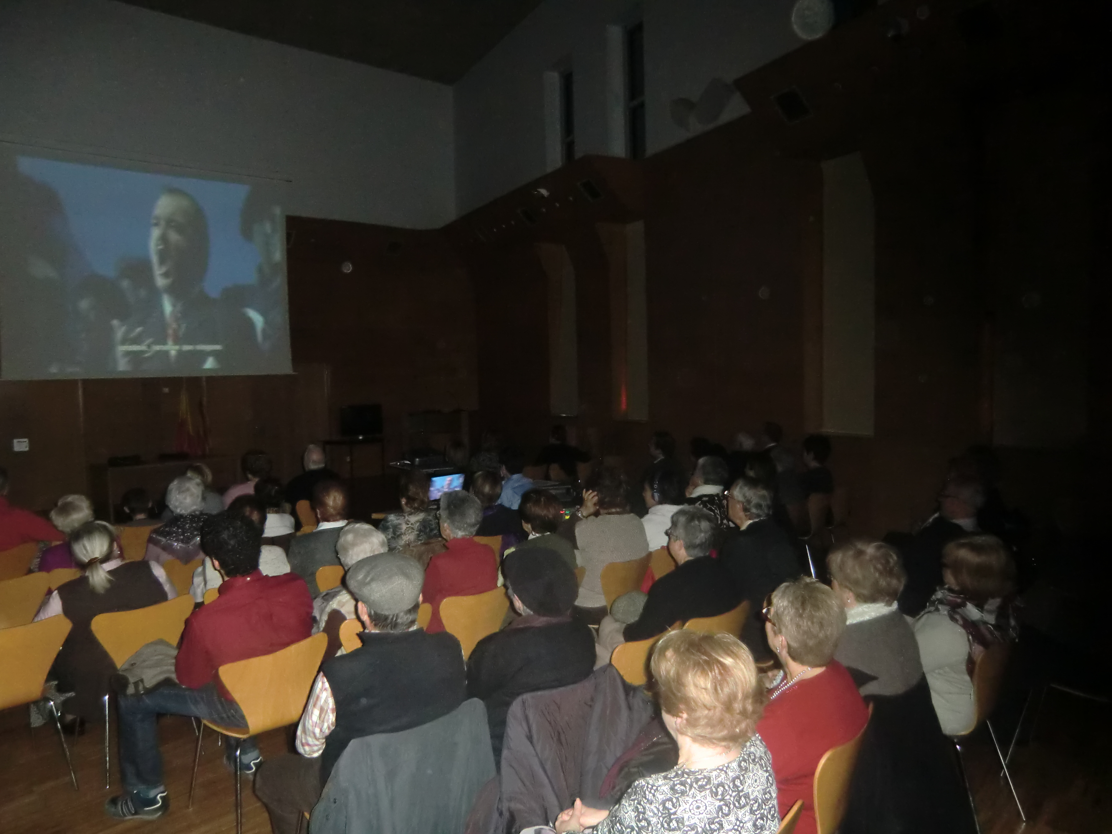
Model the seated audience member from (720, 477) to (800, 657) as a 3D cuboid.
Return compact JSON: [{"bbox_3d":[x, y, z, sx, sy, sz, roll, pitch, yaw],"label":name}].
[{"bbox_3d":[0.826,0.921,3.926,0.511,1.264,0.743,-4,4,-42],"label":"seated audience member"}]

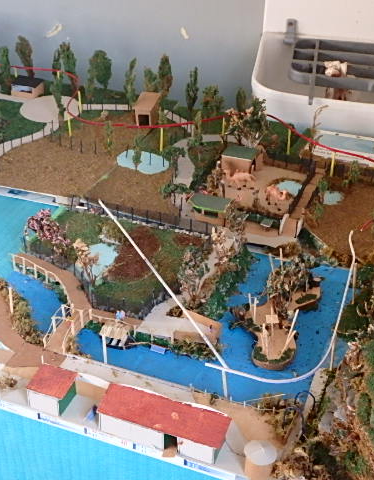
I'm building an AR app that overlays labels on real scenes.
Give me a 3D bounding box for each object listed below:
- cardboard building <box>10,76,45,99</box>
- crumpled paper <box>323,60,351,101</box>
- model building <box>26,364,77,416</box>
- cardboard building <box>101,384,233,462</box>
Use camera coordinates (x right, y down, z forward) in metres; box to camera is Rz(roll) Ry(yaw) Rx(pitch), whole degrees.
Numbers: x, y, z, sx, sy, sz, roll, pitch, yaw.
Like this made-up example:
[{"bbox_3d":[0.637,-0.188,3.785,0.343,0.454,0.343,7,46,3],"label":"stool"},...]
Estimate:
[{"bbox_3d":[-0.329,-0.316,1.606,0.058,0.030,0.040,12,37,19],"label":"cardboard building"},{"bbox_3d":[0.291,-0.305,1.505,0.048,0.071,0.040,12,37,19],"label":"crumpled paper"},{"bbox_3d":[-0.166,0.187,0.959,0.050,0.034,0.046,12,37,19],"label":"model building"},{"bbox_3d":[-0.027,0.217,0.911,0.152,0.034,0.046,12,37,19],"label":"cardboard building"}]

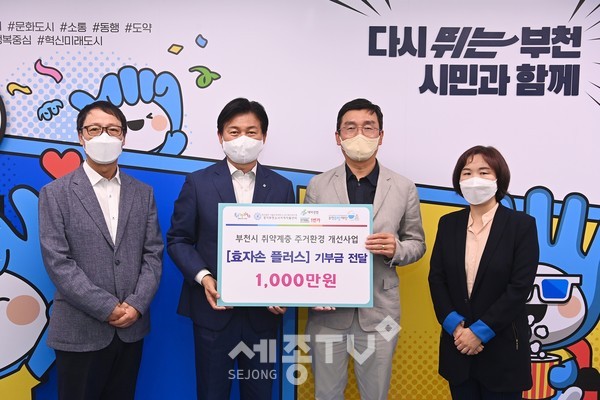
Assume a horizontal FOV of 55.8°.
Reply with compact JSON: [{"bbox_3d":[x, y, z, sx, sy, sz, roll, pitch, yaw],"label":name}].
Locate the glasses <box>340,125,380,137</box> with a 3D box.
[{"bbox_3d":[0.232,-0.267,2.190,0.148,0.045,0.135,0,4,4],"label":"glasses"}]

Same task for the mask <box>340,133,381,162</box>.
[{"bbox_3d":[0.232,-0.199,2.170,0.147,0.112,0.090,0,4,4],"label":"mask"}]

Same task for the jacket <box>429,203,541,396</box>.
[{"bbox_3d":[0.714,0.374,2.210,0.410,0.715,0.280,3,5,31],"label":"jacket"}]

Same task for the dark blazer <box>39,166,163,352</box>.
[{"bbox_3d":[-0.773,0.222,2.190,0.465,0.705,0.290,-3,5,-31],"label":"dark blazer"}]

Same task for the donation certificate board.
[{"bbox_3d":[-0.016,0.208,2.120,0.582,0.385,0.010,0,-1,-1],"label":"donation certificate board"}]

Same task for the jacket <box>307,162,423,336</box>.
[{"bbox_3d":[0.259,0.183,2.260,0.490,0.680,0.320,0,2,3],"label":"jacket"}]

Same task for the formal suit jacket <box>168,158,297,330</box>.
[{"bbox_3d":[-0.274,0.174,2.270,0.490,0.680,0.320,-1,4,-13],"label":"formal suit jacket"}]

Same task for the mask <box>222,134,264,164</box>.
[{"bbox_3d":[-0.215,-0.193,2.160,0.150,0.112,0.090,0,4,-6],"label":"mask"}]

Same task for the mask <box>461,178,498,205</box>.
[{"bbox_3d":[0.673,-0.036,2.130,0.138,0.106,0.088,2,5,22],"label":"mask"}]

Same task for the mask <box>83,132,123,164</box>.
[{"bbox_3d":[-0.730,-0.189,2.100,0.146,0.112,0.090,-2,5,-23],"label":"mask"}]

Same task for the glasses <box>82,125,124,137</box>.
[{"bbox_3d":[-0.739,-0.259,2.130,0.146,0.045,0.135,-2,5,-23],"label":"glasses"}]

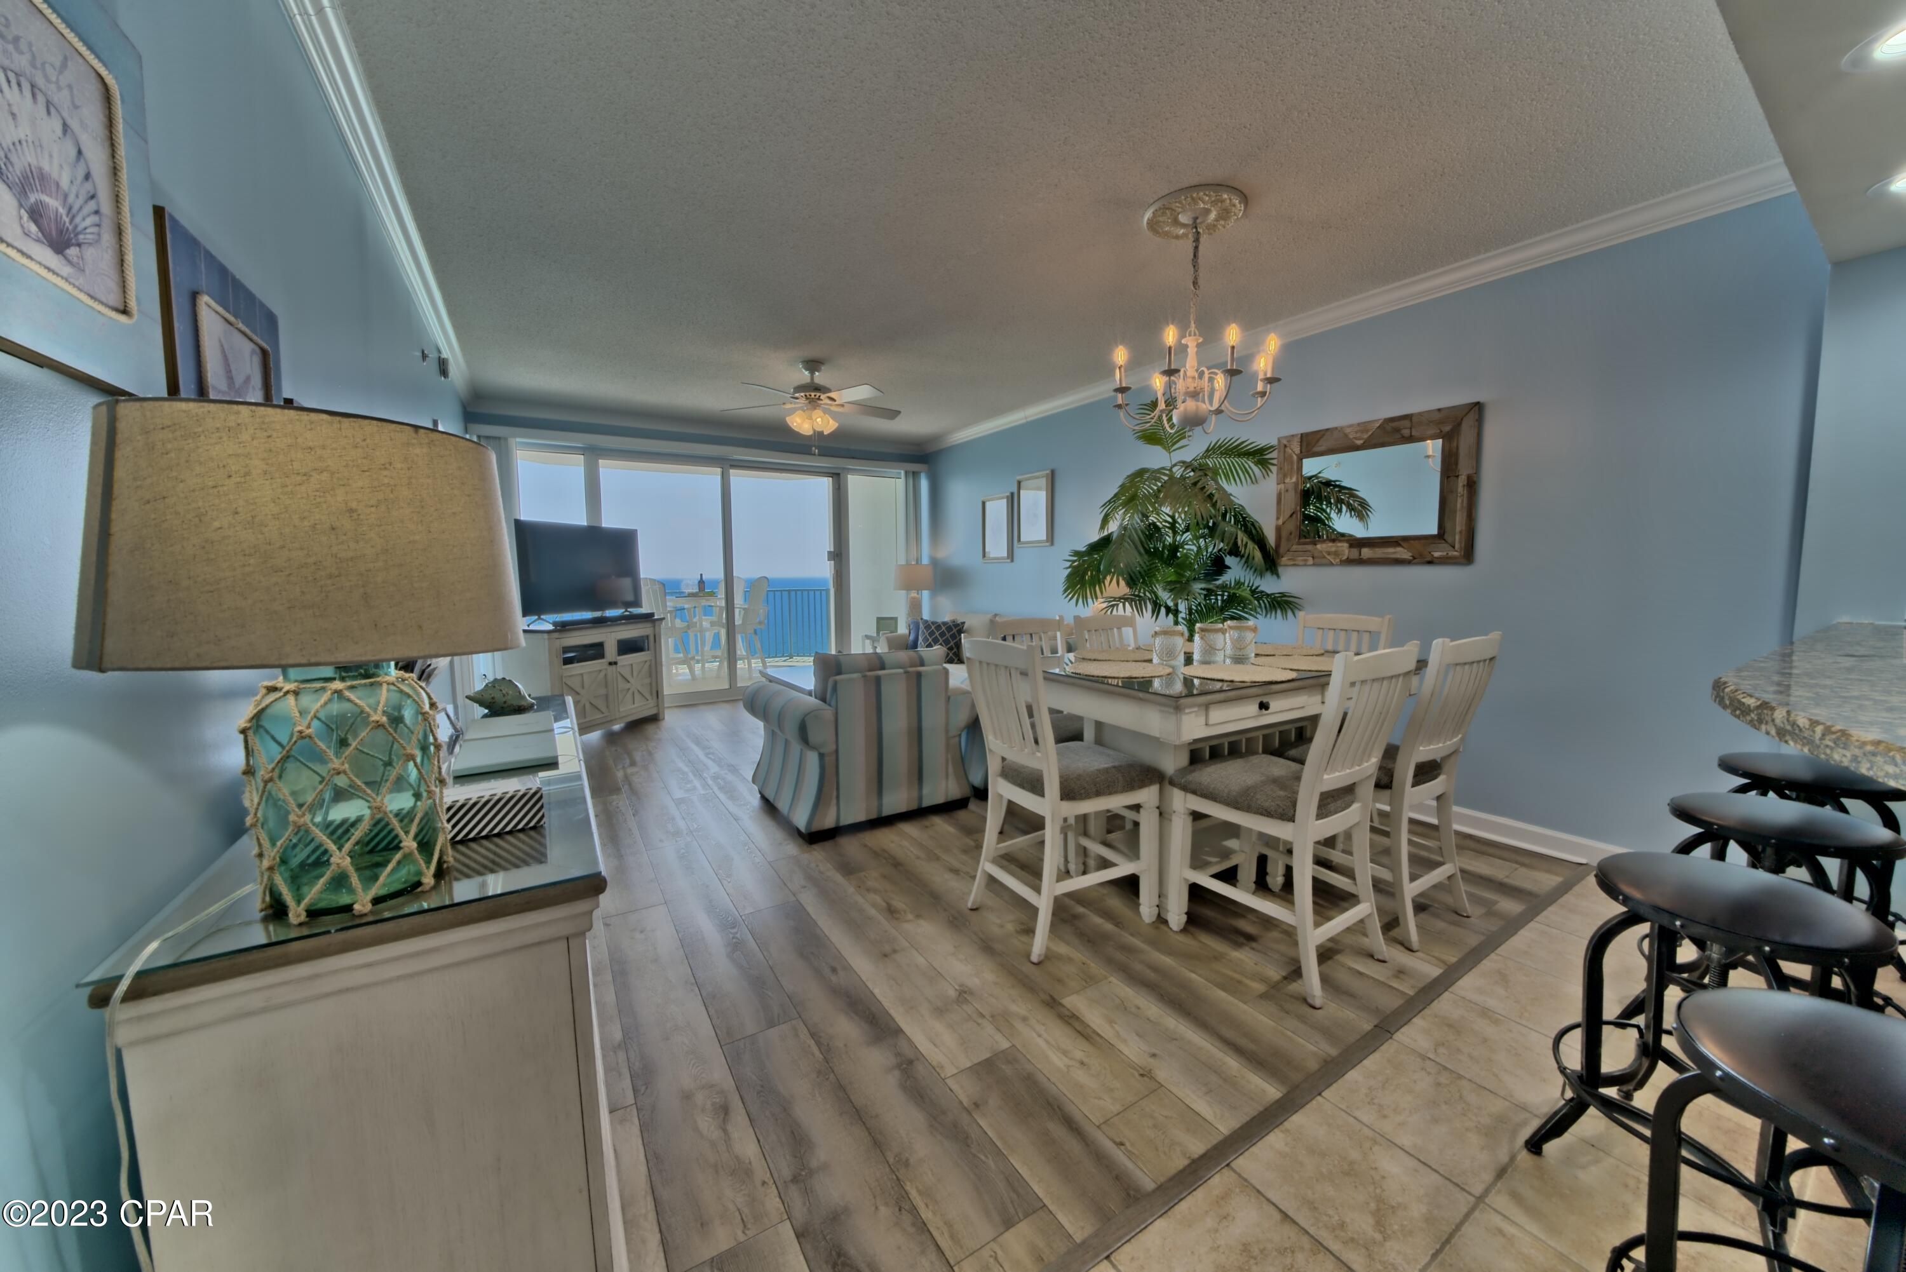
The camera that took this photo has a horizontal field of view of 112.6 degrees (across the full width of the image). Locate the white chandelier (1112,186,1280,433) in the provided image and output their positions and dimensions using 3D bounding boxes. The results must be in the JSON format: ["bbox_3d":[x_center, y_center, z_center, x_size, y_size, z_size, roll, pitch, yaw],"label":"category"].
[{"bbox_3d":[1.008,-1.304,2.659,0.680,0.900,0.680,-4,7,-33],"label":"white chandelier"}]

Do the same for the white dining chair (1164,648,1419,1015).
[{"bbox_3d":[1.122,0.545,2.152,0.470,1.055,0.575,-4,6,-32],"label":"white dining chair"}]

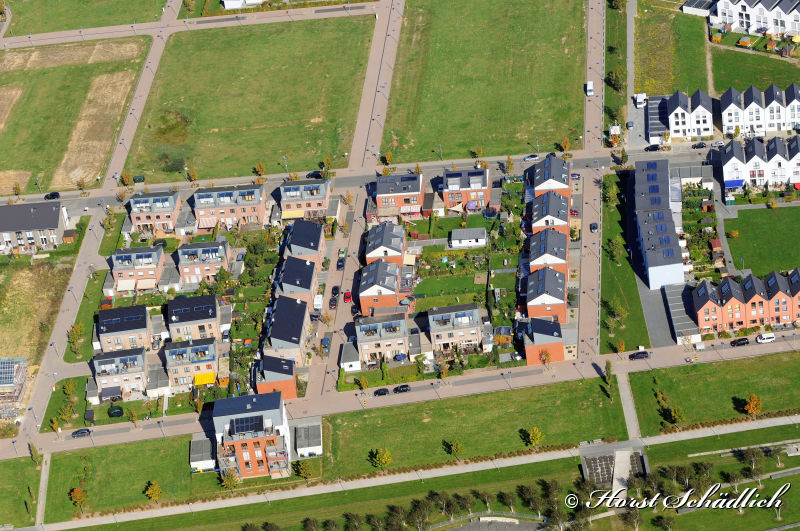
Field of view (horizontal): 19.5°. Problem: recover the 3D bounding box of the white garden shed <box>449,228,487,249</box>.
[{"bbox_3d":[19.056,-7.685,639.770,9.218,2.350,5.428,-4,33,6],"label":"white garden shed"}]

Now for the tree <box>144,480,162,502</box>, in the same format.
[{"bbox_3d":[-59.990,55.813,569.765,3.730,6.620,3.730,-7,34,3],"label":"tree"}]

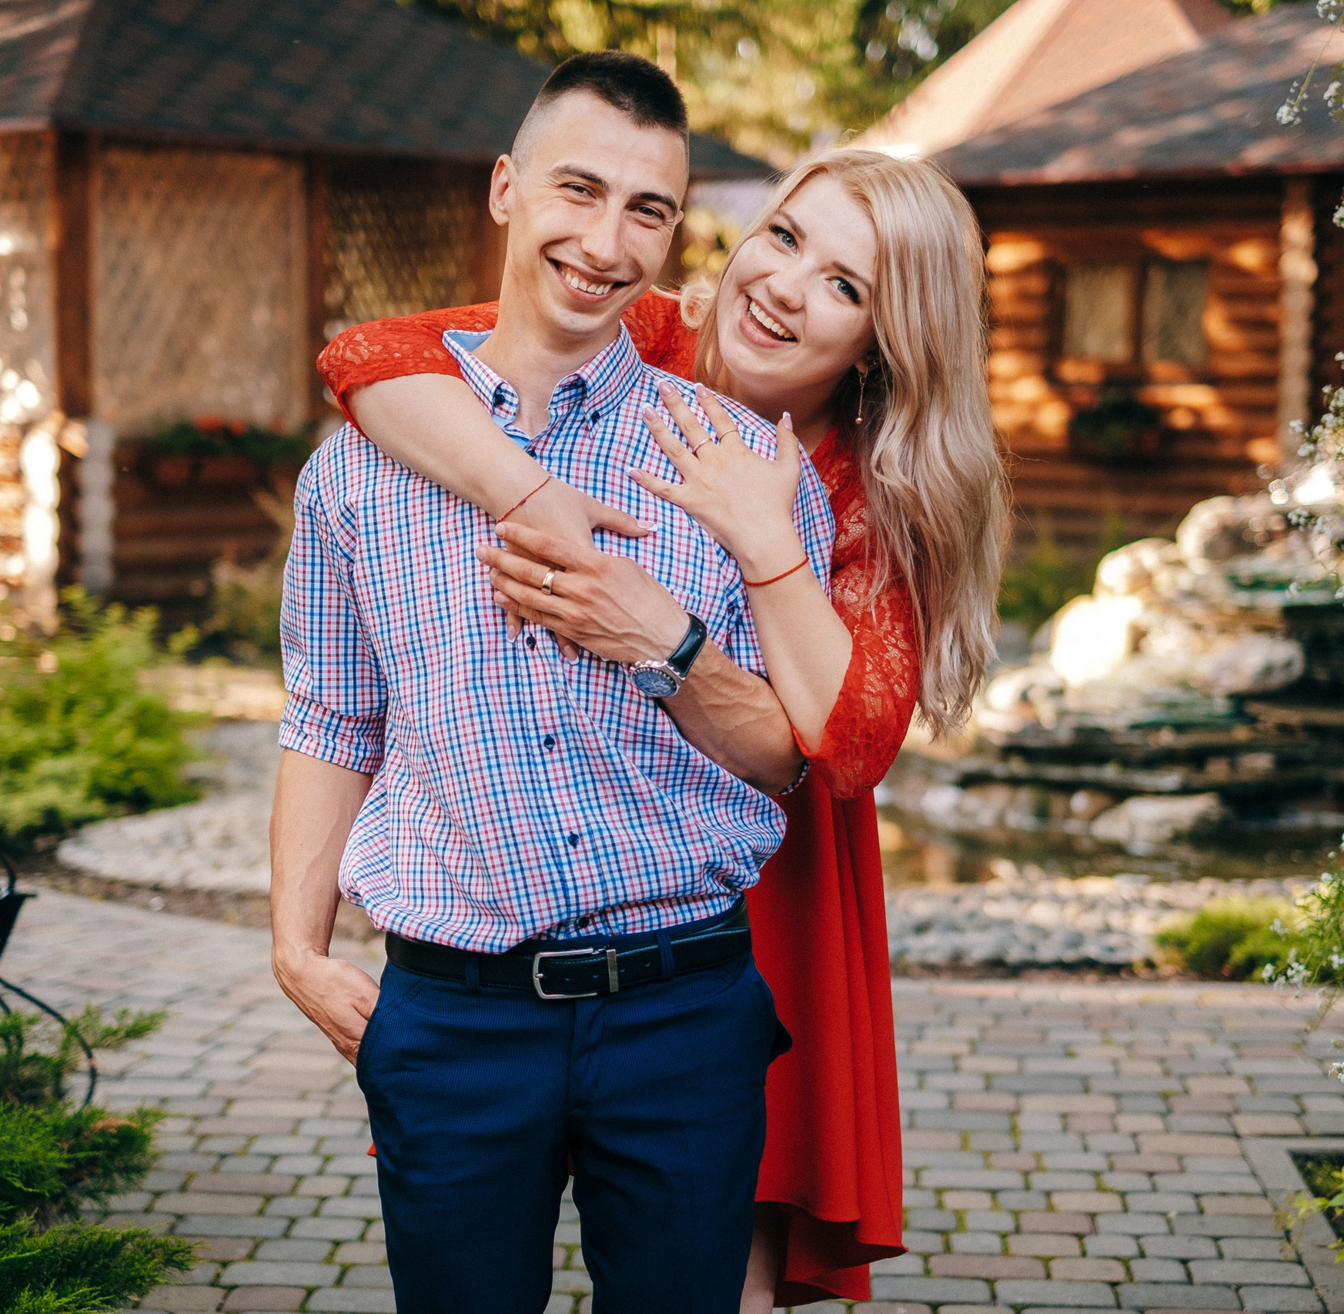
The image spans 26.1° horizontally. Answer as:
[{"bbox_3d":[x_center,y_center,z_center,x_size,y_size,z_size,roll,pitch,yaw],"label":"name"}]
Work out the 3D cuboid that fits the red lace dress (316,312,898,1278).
[{"bbox_3d":[-0.045,0.149,2.620,0.540,0.960,0.460,2,6,10],"label":"red lace dress"}]

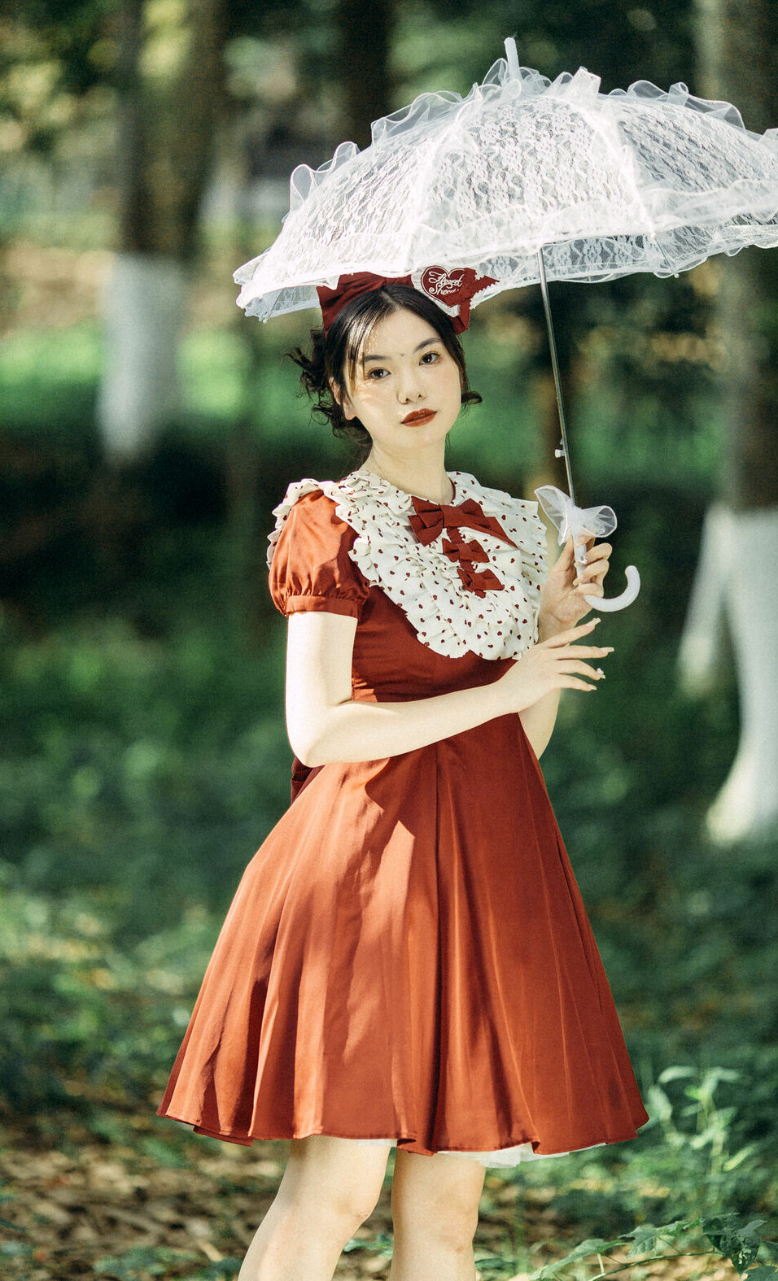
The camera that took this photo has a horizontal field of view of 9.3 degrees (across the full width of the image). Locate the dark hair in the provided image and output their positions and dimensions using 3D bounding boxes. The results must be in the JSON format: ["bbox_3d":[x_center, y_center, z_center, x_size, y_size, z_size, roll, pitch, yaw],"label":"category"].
[{"bbox_3d":[-0.006,-0.325,5.830,0.200,0.215,0.210,-9,2,-20],"label":"dark hair"}]

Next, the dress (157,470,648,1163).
[{"bbox_3d":[0.017,0.212,5.820,0.580,0.820,0.530,-1,3,-28],"label":"dress"}]

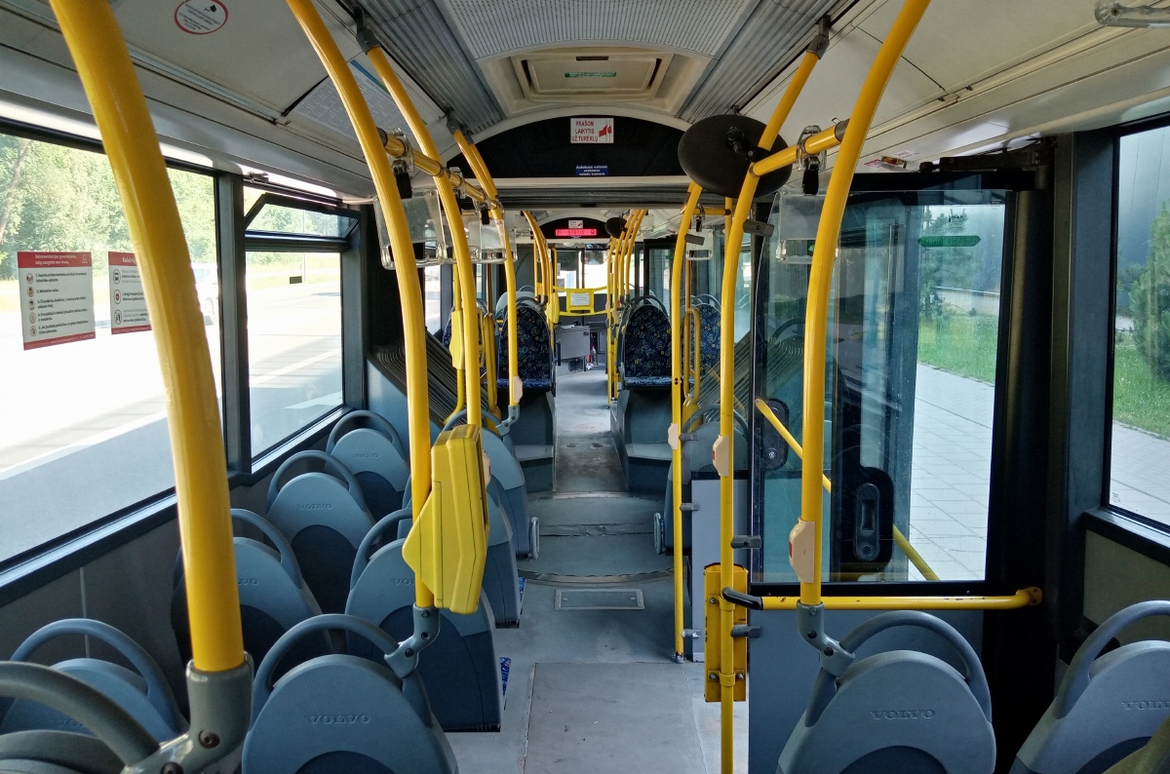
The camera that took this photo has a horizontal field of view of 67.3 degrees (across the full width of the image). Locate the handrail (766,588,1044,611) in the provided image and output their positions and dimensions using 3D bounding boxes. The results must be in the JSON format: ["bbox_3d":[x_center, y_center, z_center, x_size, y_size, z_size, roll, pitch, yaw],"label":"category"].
[{"bbox_3d":[0.893,0.608,2.516,0.840,0.045,0.090,-1,8,0],"label":"handrail"}]

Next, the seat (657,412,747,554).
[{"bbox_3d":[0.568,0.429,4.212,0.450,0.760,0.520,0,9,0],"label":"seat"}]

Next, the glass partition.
[{"bbox_3d":[0.815,0.015,2.455,0.680,1.120,0.020,-1,8,0],"label":"glass partition"}]

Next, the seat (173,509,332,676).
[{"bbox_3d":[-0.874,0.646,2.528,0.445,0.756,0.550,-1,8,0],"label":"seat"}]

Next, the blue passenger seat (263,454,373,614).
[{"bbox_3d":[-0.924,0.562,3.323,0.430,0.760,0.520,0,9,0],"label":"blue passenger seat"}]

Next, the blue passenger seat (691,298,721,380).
[{"bbox_3d":[0.965,-0.352,6.857,0.440,0.730,0.580,-1,8,0],"label":"blue passenger seat"}]

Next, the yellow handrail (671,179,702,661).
[{"bbox_3d":[0.502,0.035,3.722,0.290,2.358,0.040,-1,8,0],"label":"yellow handrail"}]

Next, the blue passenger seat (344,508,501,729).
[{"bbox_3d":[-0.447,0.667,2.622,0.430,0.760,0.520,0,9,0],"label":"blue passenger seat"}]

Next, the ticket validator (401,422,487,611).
[{"bbox_3d":[-0.243,0.231,1.540,0.140,0.315,0.120,-1,8,0],"label":"ticket validator"}]

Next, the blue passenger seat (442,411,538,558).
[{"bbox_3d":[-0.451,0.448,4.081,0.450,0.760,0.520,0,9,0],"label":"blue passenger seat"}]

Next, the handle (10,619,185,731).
[{"bbox_3d":[-0.945,0.552,1.673,0.360,0.250,0.080,0,9,0],"label":"handle"}]

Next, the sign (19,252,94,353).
[{"bbox_3d":[-1.251,-0.211,2.093,0.010,0.217,0.292,2,9,0],"label":"sign"}]

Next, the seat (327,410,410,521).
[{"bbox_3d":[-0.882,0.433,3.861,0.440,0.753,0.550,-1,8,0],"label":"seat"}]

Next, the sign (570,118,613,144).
[{"bbox_3d":[0.033,-1.185,4.071,0.200,0.116,0.010,-1,8,0],"label":"sign"}]

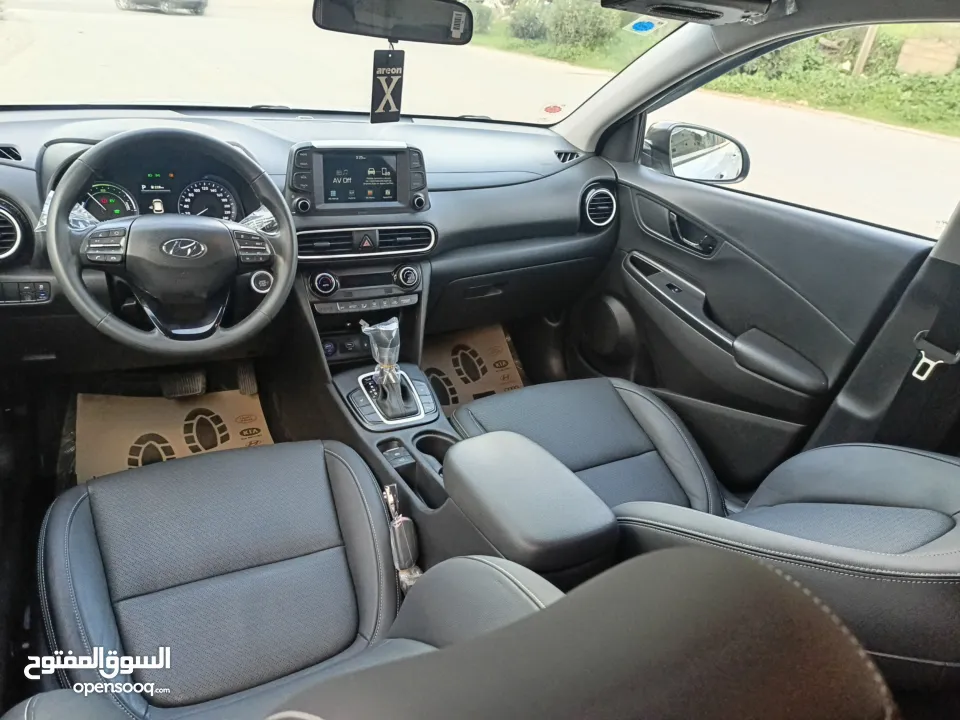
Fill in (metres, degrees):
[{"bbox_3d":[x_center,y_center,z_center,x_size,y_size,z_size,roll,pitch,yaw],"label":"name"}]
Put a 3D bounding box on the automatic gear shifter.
[{"bbox_3d":[-0.178,0.011,1.351,0.080,0.175,0.115,-9,31,-28],"label":"automatic gear shifter"}]

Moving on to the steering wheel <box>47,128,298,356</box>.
[{"bbox_3d":[-0.500,-0.194,1.117,0.370,0.370,0.090,-9,3,-28],"label":"steering wheel"}]

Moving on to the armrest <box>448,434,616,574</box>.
[{"bbox_3d":[0.062,0.196,0.951,0.165,0.072,0.255,-9,31,-28],"label":"armrest"}]

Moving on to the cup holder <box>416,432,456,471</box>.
[{"bbox_3d":[-0.085,0.187,1.290,0.082,0.072,0.082,5,27,-3],"label":"cup holder"}]

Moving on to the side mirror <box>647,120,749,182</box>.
[{"bbox_3d":[0.565,-0.544,1.742,0.225,0.150,0.125,2,28,-9],"label":"side mirror"}]

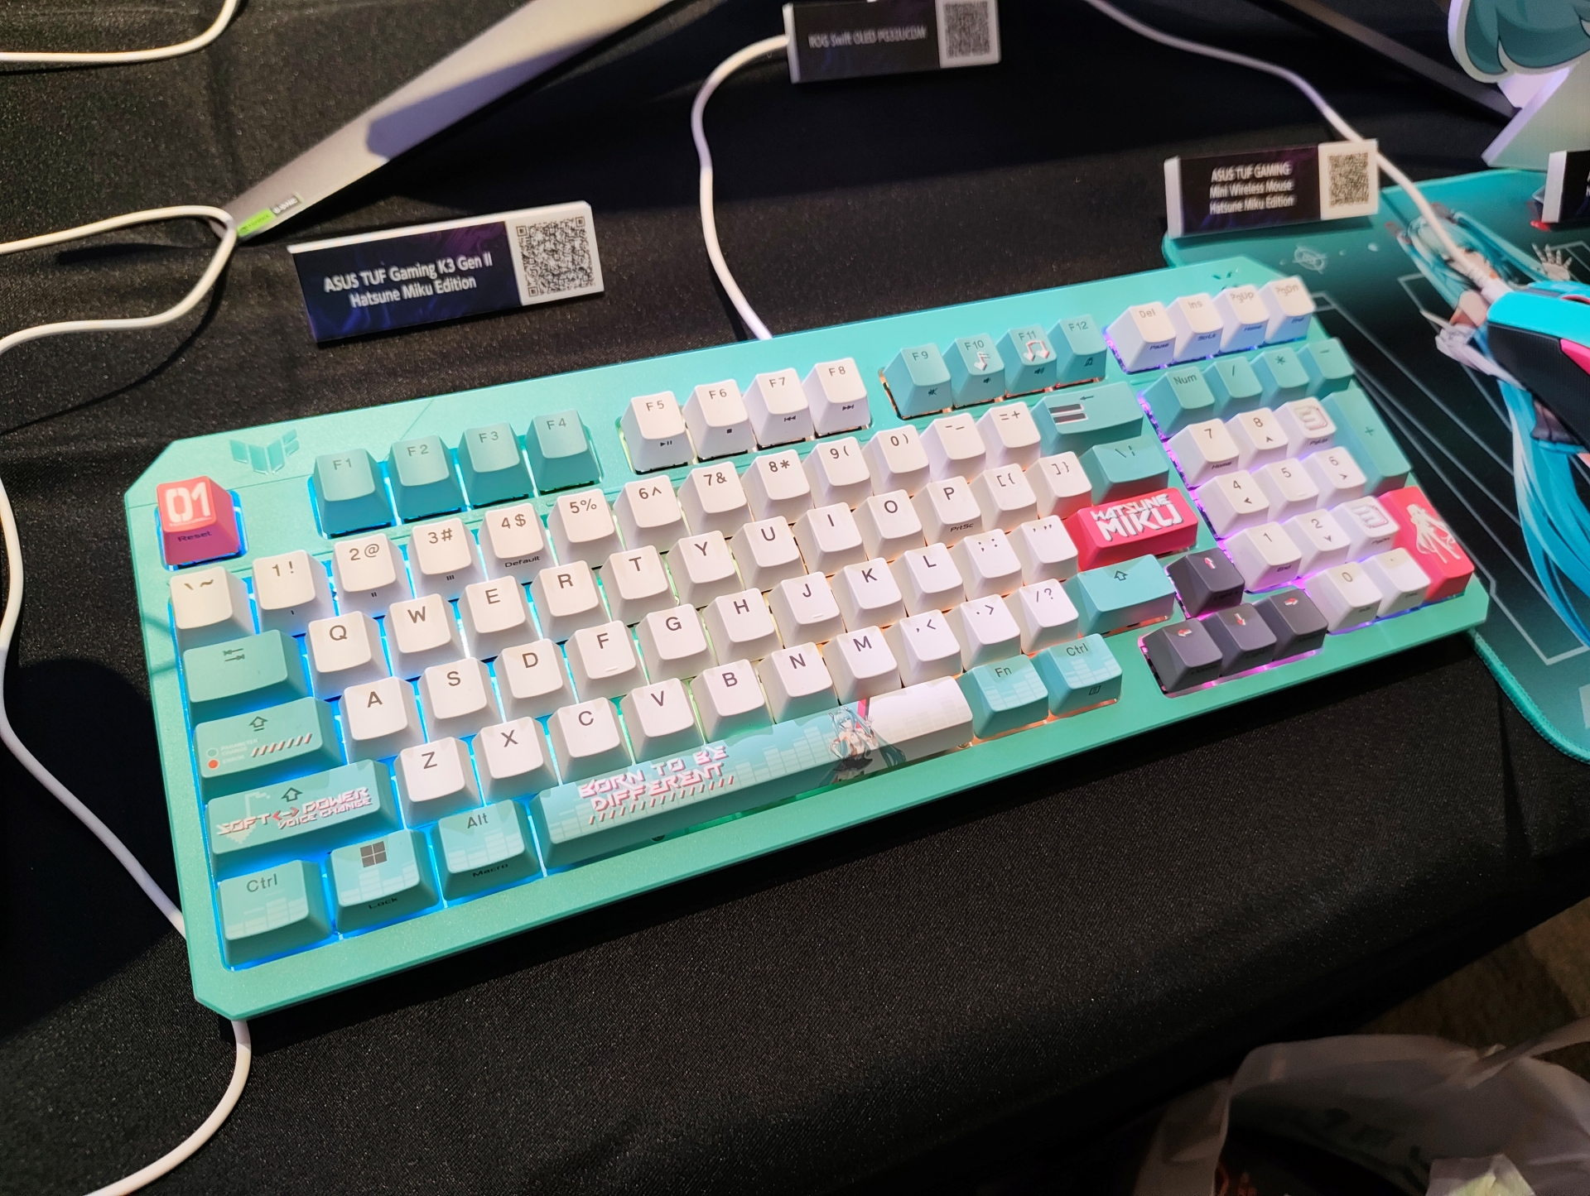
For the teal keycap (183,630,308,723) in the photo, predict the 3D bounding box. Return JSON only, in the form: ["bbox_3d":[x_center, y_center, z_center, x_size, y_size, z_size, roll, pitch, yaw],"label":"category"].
[{"bbox_3d":[-0.135,0.019,0.269,0.028,0.009,0.018,-14,68,-17],"label":"teal keycap"}]

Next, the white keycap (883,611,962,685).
[{"bbox_3d":[0.037,0.013,0.306,0.018,0.010,0.018,-14,68,-17],"label":"white keycap"}]

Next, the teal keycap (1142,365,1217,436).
[{"bbox_3d":[0.127,-0.065,0.359,0.018,0.010,0.018,-14,69,-17],"label":"teal keycap"}]

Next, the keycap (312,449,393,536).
[{"bbox_3d":[-0.119,-0.029,0.295,0.018,0.012,0.018,-14,68,-17],"label":"keycap"}]

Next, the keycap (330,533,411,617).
[{"bbox_3d":[-0.110,-0.006,0.285,0.018,0.012,0.018,-14,68,-17],"label":"keycap"}]

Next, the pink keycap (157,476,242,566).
[{"bbox_3d":[-0.154,-0.020,0.283,0.018,0.012,0.018,-14,68,-17],"label":"pink keycap"}]

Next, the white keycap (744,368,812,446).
[{"bbox_3d":[-0.004,-0.058,0.331,0.018,0.013,0.018,-14,68,-17],"label":"white keycap"}]

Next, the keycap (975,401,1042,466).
[{"bbox_3d":[0.067,-0.050,0.340,0.018,0.010,0.018,-14,69,-17],"label":"keycap"}]

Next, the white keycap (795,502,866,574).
[{"bbox_3d":[0.011,-0.017,0.315,0.018,0.010,0.018,-14,68,-17],"label":"white keycap"}]

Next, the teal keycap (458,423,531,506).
[{"bbox_3d":[-0.084,-0.038,0.307,0.018,0.013,0.018,-14,67,-17],"label":"teal keycap"}]

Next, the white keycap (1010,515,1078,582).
[{"bbox_3d":[0.075,-0.014,0.327,0.018,0.009,0.018,-14,68,-17],"label":"white keycap"}]

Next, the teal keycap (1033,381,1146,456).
[{"bbox_3d":[0.094,-0.056,0.349,0.037,0.011,0.018,-14,68,-17],"label":"teal keycap"}]

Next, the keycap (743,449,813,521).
[{"bbox_3d":[-0.004,-0.032,0.319,0.018,0.012,0.018,-14,68,-17],"label":"keycap"}]

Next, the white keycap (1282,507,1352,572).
[{"bbox_3d":[0.164,-0.018,0.346,0.018,0.010,0.018,-14,68,-17],"label":"white keycap"}]

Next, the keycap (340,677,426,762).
[{"bbox_3d":[-0.102,0.029,0.271,0.018,0.008,0.018,-14,69,-17],"label":"keycap"}]

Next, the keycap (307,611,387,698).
[{"bbox_3d":[-0.113,0.014,0.276,0.018,0.010,0.018,-14,68,-17],"label":"keycap"}]

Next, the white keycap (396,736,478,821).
[{"bbox_3d":[-0.087,0.044,0.267,0.018,0.010,0.018,-14,68,-17],"label":"white keycap"}]

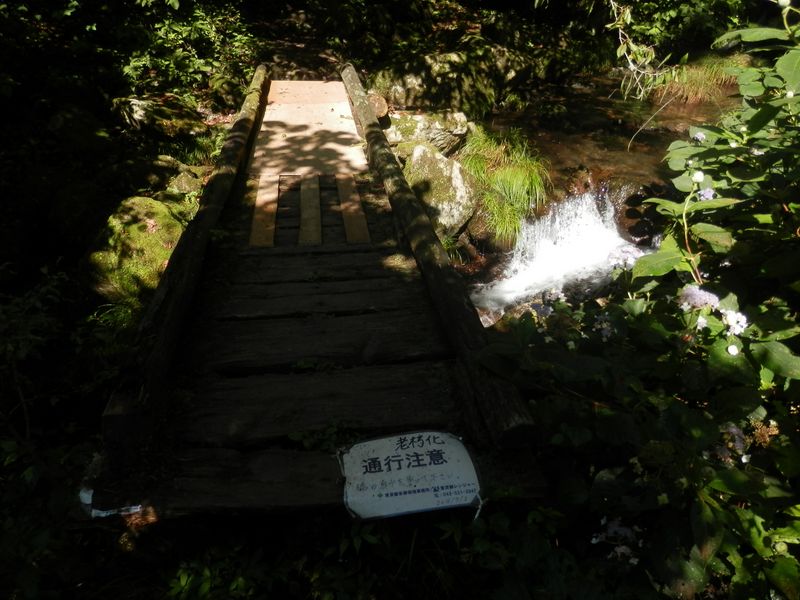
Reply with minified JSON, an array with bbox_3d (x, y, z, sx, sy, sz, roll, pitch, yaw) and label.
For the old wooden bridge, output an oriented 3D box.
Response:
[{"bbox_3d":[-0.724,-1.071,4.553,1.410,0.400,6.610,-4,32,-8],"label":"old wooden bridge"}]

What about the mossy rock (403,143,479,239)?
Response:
[{"bbox_3d":[0.384,-1.014,5.350,0.720,0.720,0.700,1,32,0],"label":"mossy rock"}]

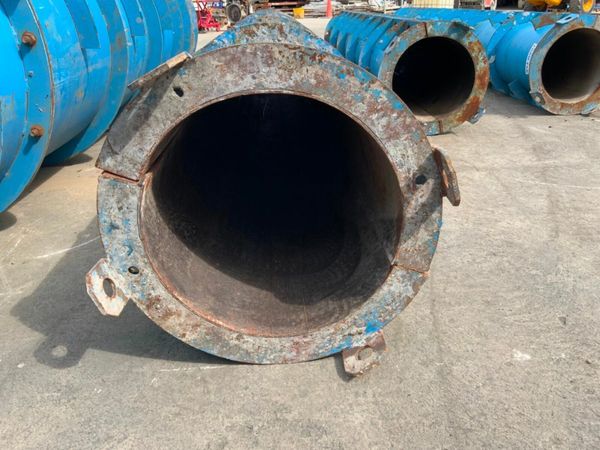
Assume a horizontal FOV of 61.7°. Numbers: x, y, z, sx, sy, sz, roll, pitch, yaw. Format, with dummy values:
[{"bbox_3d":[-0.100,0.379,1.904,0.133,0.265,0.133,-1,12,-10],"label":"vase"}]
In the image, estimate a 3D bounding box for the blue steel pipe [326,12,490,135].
[{"bbox_3d":[0.971,-2.230,6.430,0.878,0.878,5.429,0,24,-2],"label":"blue steel pipe"}]

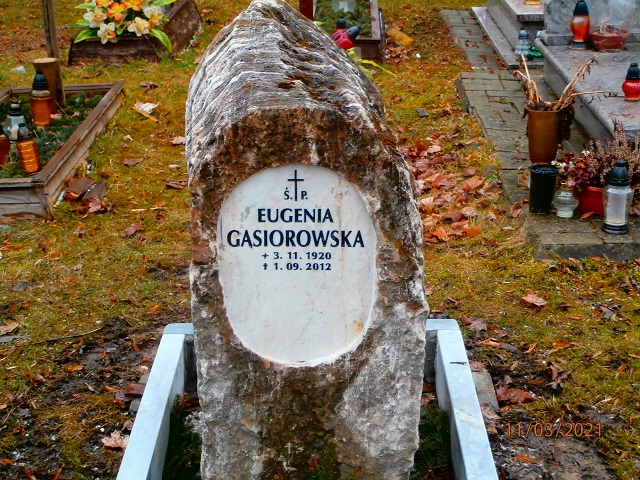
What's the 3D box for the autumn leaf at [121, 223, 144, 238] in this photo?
[{"bbox_3d":[-0.700,-0.035,3.934,0.065,0.025,0.105,15,27,35],"label":"autumn leaf"}]

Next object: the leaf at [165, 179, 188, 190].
[{"bbox_3d":[-0.560,-0.217,4.112,0.095,0.025,0.060,0,22,0],"label":"leaf"}]

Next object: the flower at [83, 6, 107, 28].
[{"bbox_3d":[-1.388,-1.372,6.500,0.140,0.140,0.060,-12,24,-26],"label":"flower"}]

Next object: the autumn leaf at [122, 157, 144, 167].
[{"bbox_3d":[-0.761,-0.319,4.314,0.092,0.019,0.075,0,22,0],"label":"autumn leaf"}]

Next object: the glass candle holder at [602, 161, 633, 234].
[{"bbox_3d":[0.998,-0.146,3.511,0.093,0.237,0.093,0,22,0],"label":"glass candle holder"}]

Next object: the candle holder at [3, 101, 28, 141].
[{"bbox_3d":[-1.280,-0.509,4.378,0.090,0.165,0.090,0,22,0],"label":"candle holder"}]

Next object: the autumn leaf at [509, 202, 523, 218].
[{"bbox_3d":[0.694,-0.105,3.743,0.047,0.040,0.050,0,22,0],"label":"autumn leaf"}]

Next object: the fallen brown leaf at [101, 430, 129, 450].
[{"bbox_3d":[-0.504,0.495,2.604,0.078,0.018,0.075,-1,22,0],"label":"fallen brown leaf"}]

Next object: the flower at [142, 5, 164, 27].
[{"bbox_3d":[-0.961,-1.296,6.083,0.120,0.120,0.060,-9,24,-21],"label":"flower"}]

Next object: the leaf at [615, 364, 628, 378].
[{"bbox_3d":[0.832,0.363,2.907,0.028,0.015,0.072,15,26,34],"label":"leaf"}]

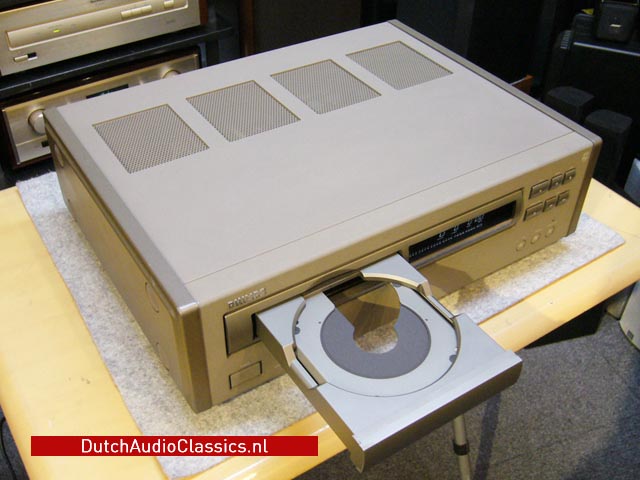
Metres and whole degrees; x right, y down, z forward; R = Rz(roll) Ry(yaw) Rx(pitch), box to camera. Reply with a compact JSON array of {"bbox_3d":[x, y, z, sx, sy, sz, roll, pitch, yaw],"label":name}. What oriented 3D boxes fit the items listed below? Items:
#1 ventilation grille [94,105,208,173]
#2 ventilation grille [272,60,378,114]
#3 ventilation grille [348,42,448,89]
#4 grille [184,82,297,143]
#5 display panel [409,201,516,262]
[{"bbox_3d":[-0.164,-0.099,0.624,0.080,0.004,0.102,-22,46,-24],"label":"ventilation grille"},{"bbox_3d":[0.005,-0.168,0.706,0.080,0.004,0.102,-22,46,-24],"label":"ventilation grille"},{"bbox_3d":[0.090,-0.202,0.747,0.080,0.004,0.102,-22,46,-24],"label":"ventilation grille"},{"bbox_3d":[-0.080,-0.134,0.665,0.080,0.004,0.102,-22,46,-24],"label":"grille"},{"bbox_3d":[0.131,-0.009,0.589,0.123,0.022,0.005,-22,46,-24],"label":"display panel"}]

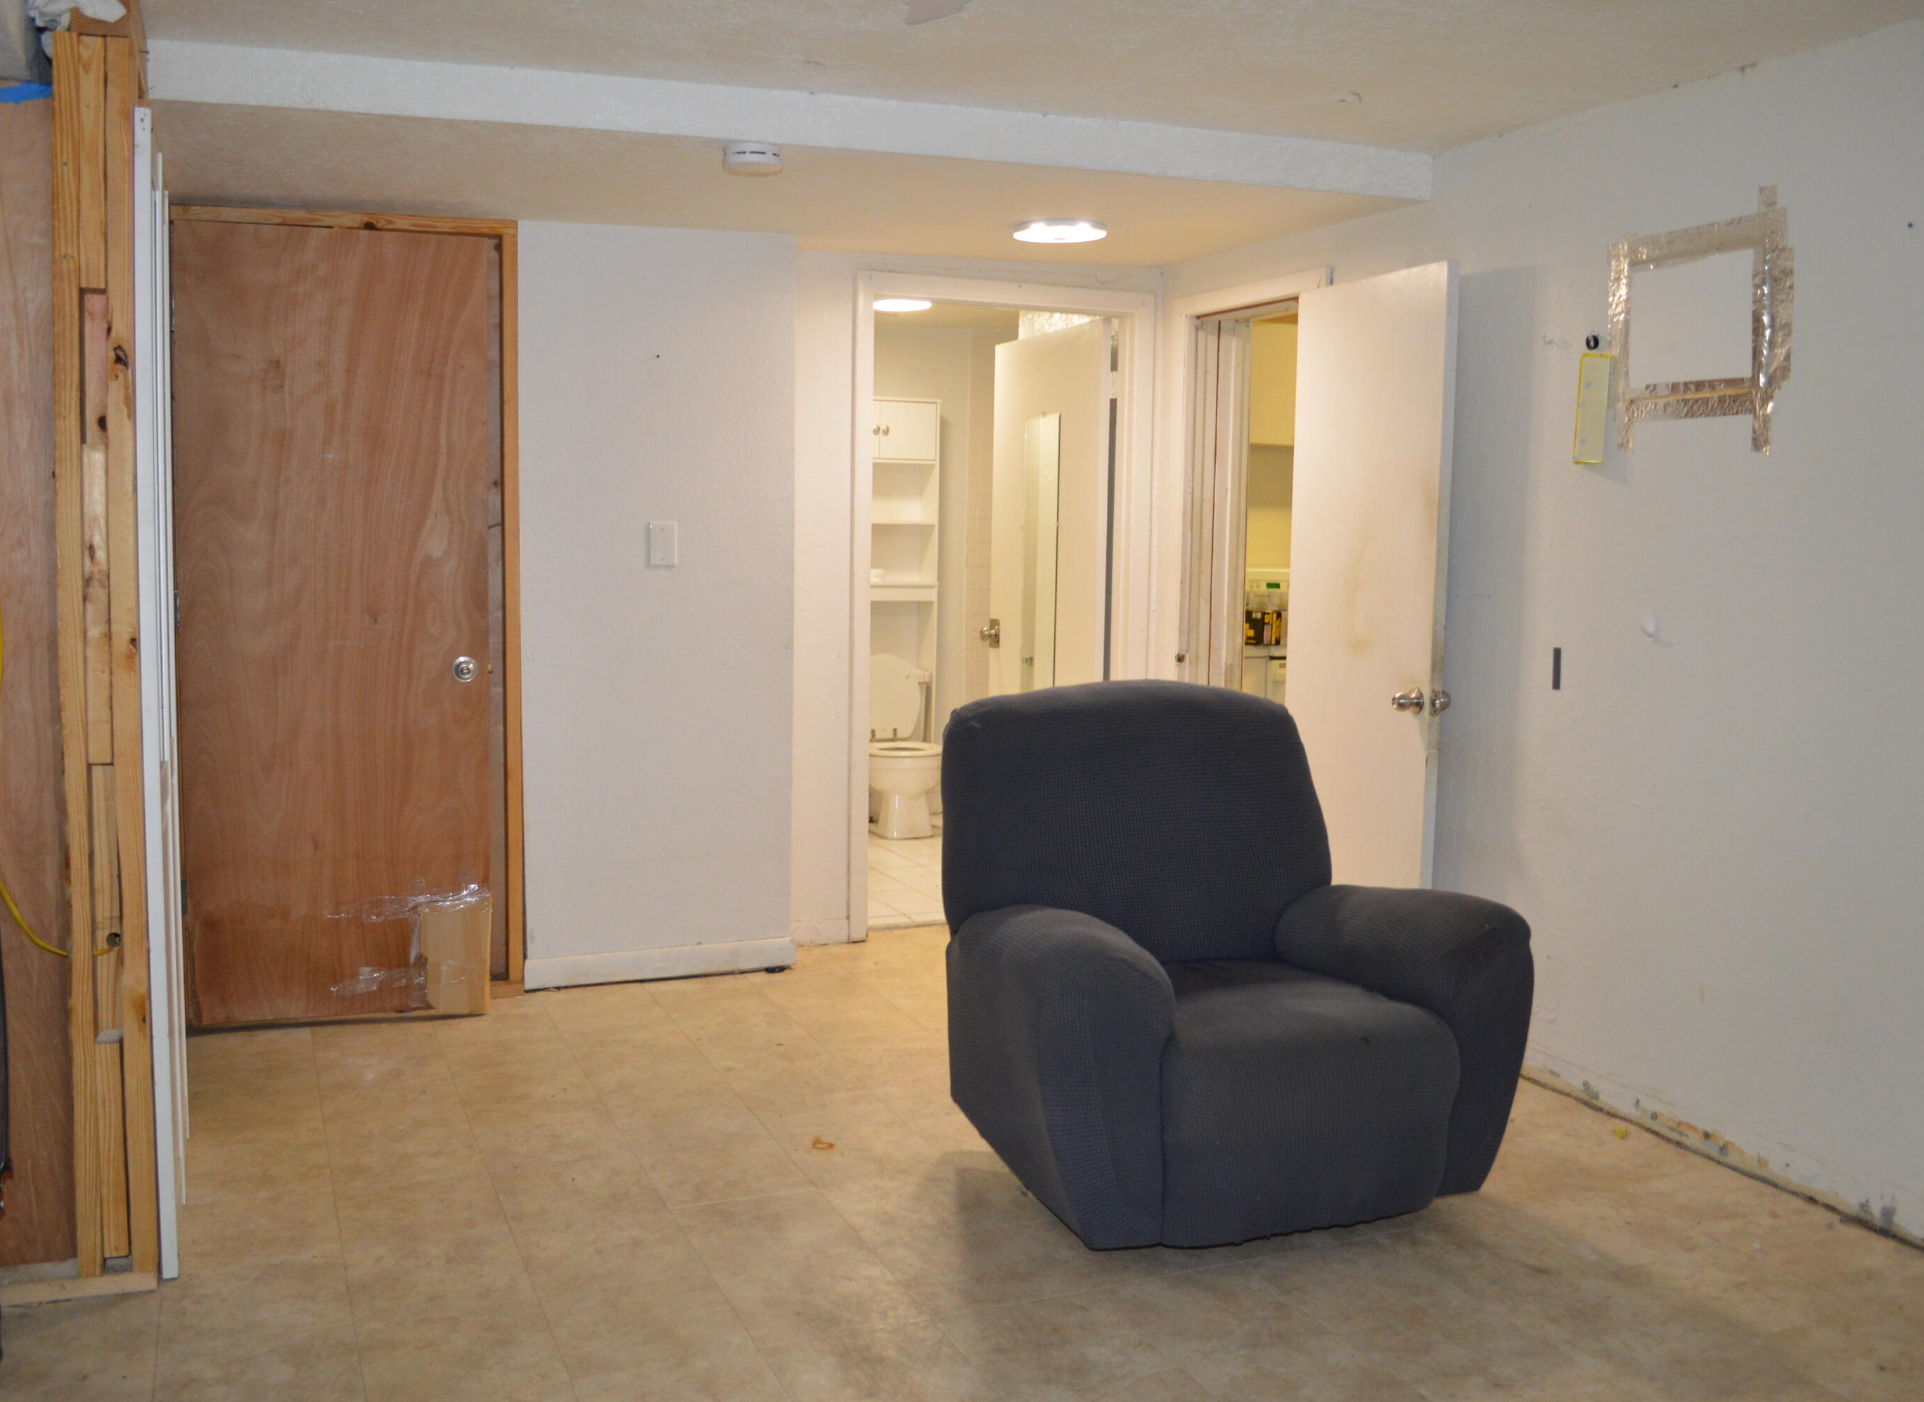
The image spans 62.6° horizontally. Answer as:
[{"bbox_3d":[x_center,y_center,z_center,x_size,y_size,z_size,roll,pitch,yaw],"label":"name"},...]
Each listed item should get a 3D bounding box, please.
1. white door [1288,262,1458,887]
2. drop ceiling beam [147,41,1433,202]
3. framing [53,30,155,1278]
[{"bbox_3d":[1.082,-0.134,4.276,0.035,2.000,0.645,-1,7,-21],"label":"white door"},{"bbox_3d":[-0.254,-1.340,3.744,2.990,0.125,0.160,-1,7,-16],"label":"drop ceiling beam"},{"bbox_3d":[-1.421,-0.039,2.638,0.123,2.047,0.090,0,6,-21],"label":"framing"}]

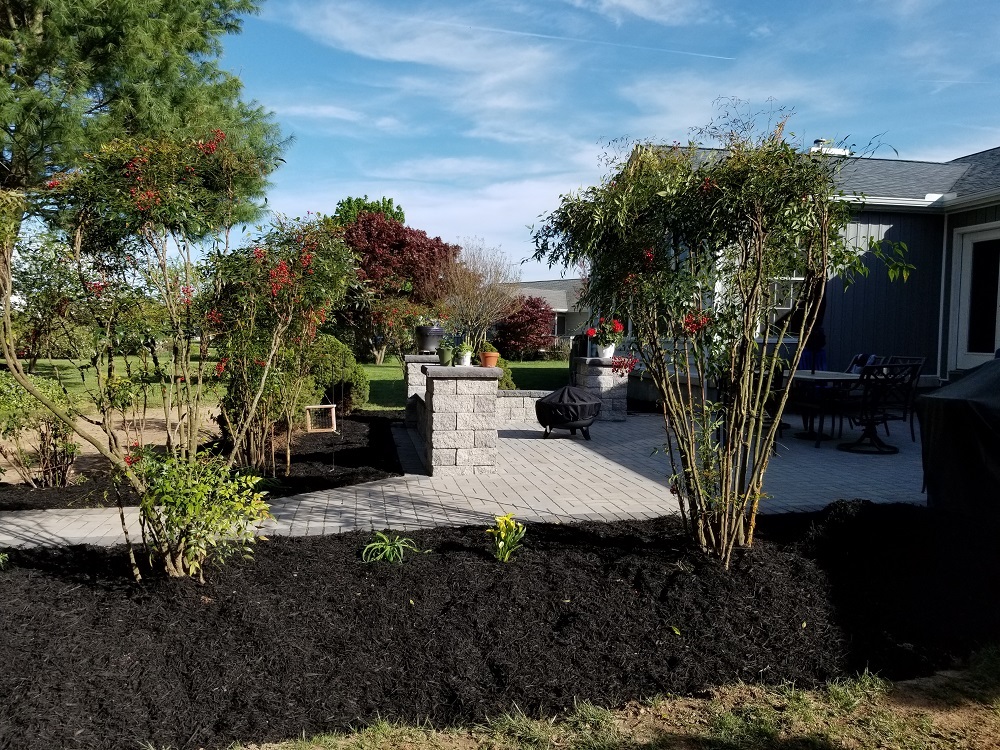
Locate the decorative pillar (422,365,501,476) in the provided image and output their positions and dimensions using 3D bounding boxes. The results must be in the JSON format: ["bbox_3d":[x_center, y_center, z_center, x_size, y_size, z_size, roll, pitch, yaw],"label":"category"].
[{"bbox_3d":[-0.369,0.381,6.847,0.650,0.930,0.650,1,3,-11],"label":"decorative pillar"}]

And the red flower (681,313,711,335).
[{"bbox_3d":[1.091,-0.285,4.150,0.155,0.120,0.130,1,3,-11],"label":"red flower"}]

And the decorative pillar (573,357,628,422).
[{"bbox_3d":[1.406,0.192,10.382,0.650,0.825,0.650,1,3,-11],"label":"decorative pillar"}]

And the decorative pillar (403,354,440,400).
[{"bbox_3d":[-0.959,0.191,10.051,0.650,0.885,0.650,1,3,-11],"label":"decorative pillar"}]

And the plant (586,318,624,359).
[{"bbox_3d":[1.454,-0.517,10.350,0.510,0.570,0.480,1,3,-11],"label":"plant"}]

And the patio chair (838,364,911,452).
[{"bbox_3d":[3.876,0.333,7.885,0.620,0.895,0.670,1,3,-12],"label":"patio chair"}]

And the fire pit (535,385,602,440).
[{"bbox_3d":[0.773,0.422,8.691,0.760,0.595,0.760,1,3,-11],"label":"fire pit"}]

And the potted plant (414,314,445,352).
[{"bbox_3d":[-0.925,-0.546,10.000,0.390,0.500,0.390,1,3,-11],"label":"potted plant"}]

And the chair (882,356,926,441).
[{"bbox_3d":[4.437,0.258,8.623,0.660,0.940,0.600,1,3,-13],"label":"chair"}]

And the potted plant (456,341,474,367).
[{"bbox_3d":[-0.306,-0.193,6.750,0.165,0.235,0.165,1,3,-11],"label":"potted plant"}]

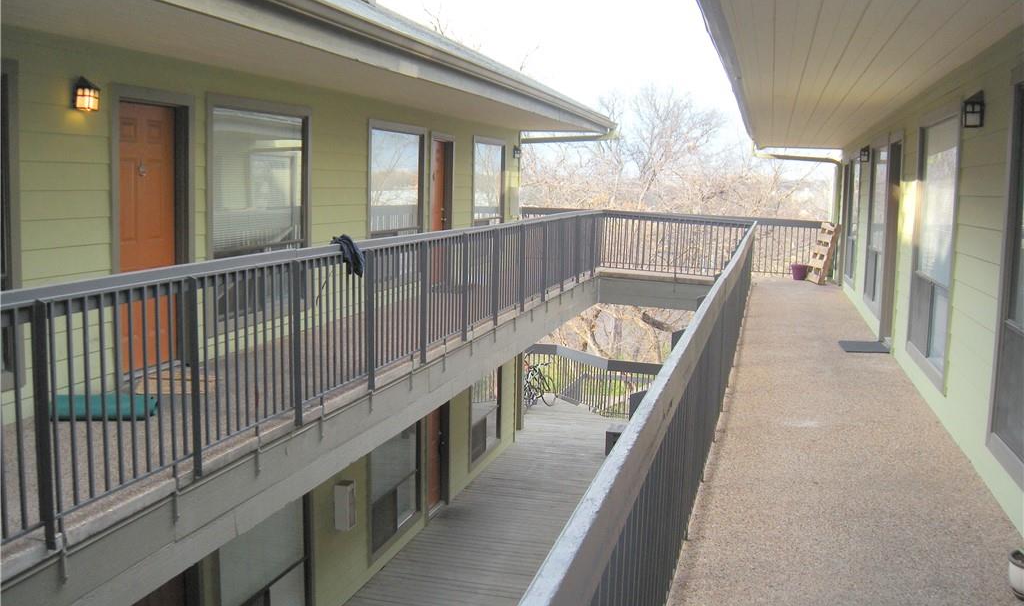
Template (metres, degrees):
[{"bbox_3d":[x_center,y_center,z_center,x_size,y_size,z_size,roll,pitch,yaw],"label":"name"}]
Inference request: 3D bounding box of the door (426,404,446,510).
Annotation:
[{"bbox_3d":[-1.175,1.992,14.887,0.060,2.030,0.910,2,7,14],"label":"door"}]

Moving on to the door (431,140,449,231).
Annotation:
[{"bbox_3d":[-1.109,-1.271,14.597,0.060,2.030,0.910,2,7,14],"label":"door"}]

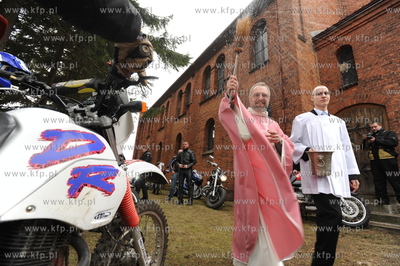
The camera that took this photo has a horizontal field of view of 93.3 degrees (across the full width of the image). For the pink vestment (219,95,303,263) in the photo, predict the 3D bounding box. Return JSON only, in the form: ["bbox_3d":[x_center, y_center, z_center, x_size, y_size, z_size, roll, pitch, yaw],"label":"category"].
[{"bbox_3d":[0.496,0.320,1.600,0.680,1.350,0.520,0,-15,11],"label":"pink vestment"}]

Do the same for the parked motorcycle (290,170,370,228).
[{"bbox_3d":[2.318,1.381,4.221,2.250,1.120,0.850,-5,-16,27],"label":"parked motorcycle"}]

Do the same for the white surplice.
[{"bbox_3d":[1.268,0.192,1.930,0.670,0.910,0.420,2,-15,5],"label":"white surplice"}]

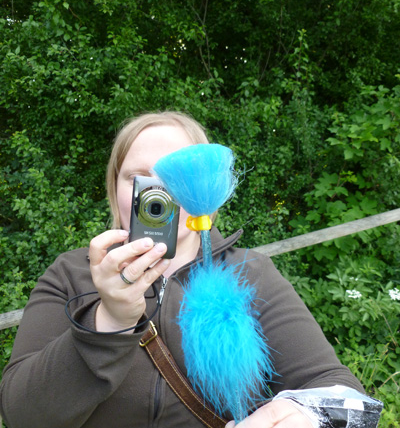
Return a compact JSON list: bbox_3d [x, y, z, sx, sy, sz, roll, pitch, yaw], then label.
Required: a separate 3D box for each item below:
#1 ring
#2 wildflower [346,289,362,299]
[{"bbox_3d":[-0.083,0.072,0.503,0.004,0.022,0.022,-39,0,19],"label":"ring"},{"bbox_3d":[0.895,0.466,2.500,0.092,0.045,0.085,-2,8,0],"label":"wildflower"}]

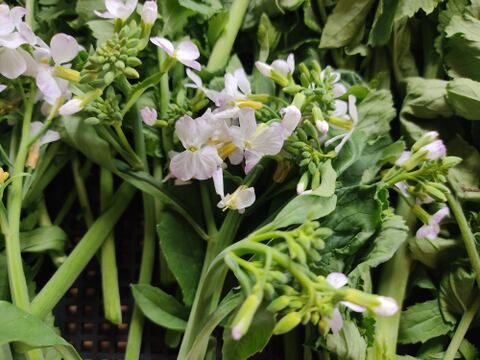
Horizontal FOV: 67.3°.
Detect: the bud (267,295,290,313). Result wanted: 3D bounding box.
[{"bbox_3d":[0.018,0.058,0.170,0.011,0.006,0.006,-31,90,-9],"label":"bud"}]

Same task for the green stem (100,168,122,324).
[{"bbox_3d":[-0.096,0.050,0.270,0.012,0.012,0.116,-4,87,0],"label":"green stem"}]

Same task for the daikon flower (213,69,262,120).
[{"bbox_3d":[-0.002,-0.047,0.200,0.024,0.015,0.027,-11,71,15],"label":"daikon flower"}]

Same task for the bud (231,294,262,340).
[{"bbox_3d":[0.003,0.065,0.170,0.008,0.008,0.023,27,81,0],"label":"bud"}]

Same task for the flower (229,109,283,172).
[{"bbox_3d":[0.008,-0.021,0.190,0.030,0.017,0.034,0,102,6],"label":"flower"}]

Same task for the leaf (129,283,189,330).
[{"bbox_3d":[-0.055,0.087,0.245,0.043,0.009,0.020,37,75,4],"label":"leaf"}]

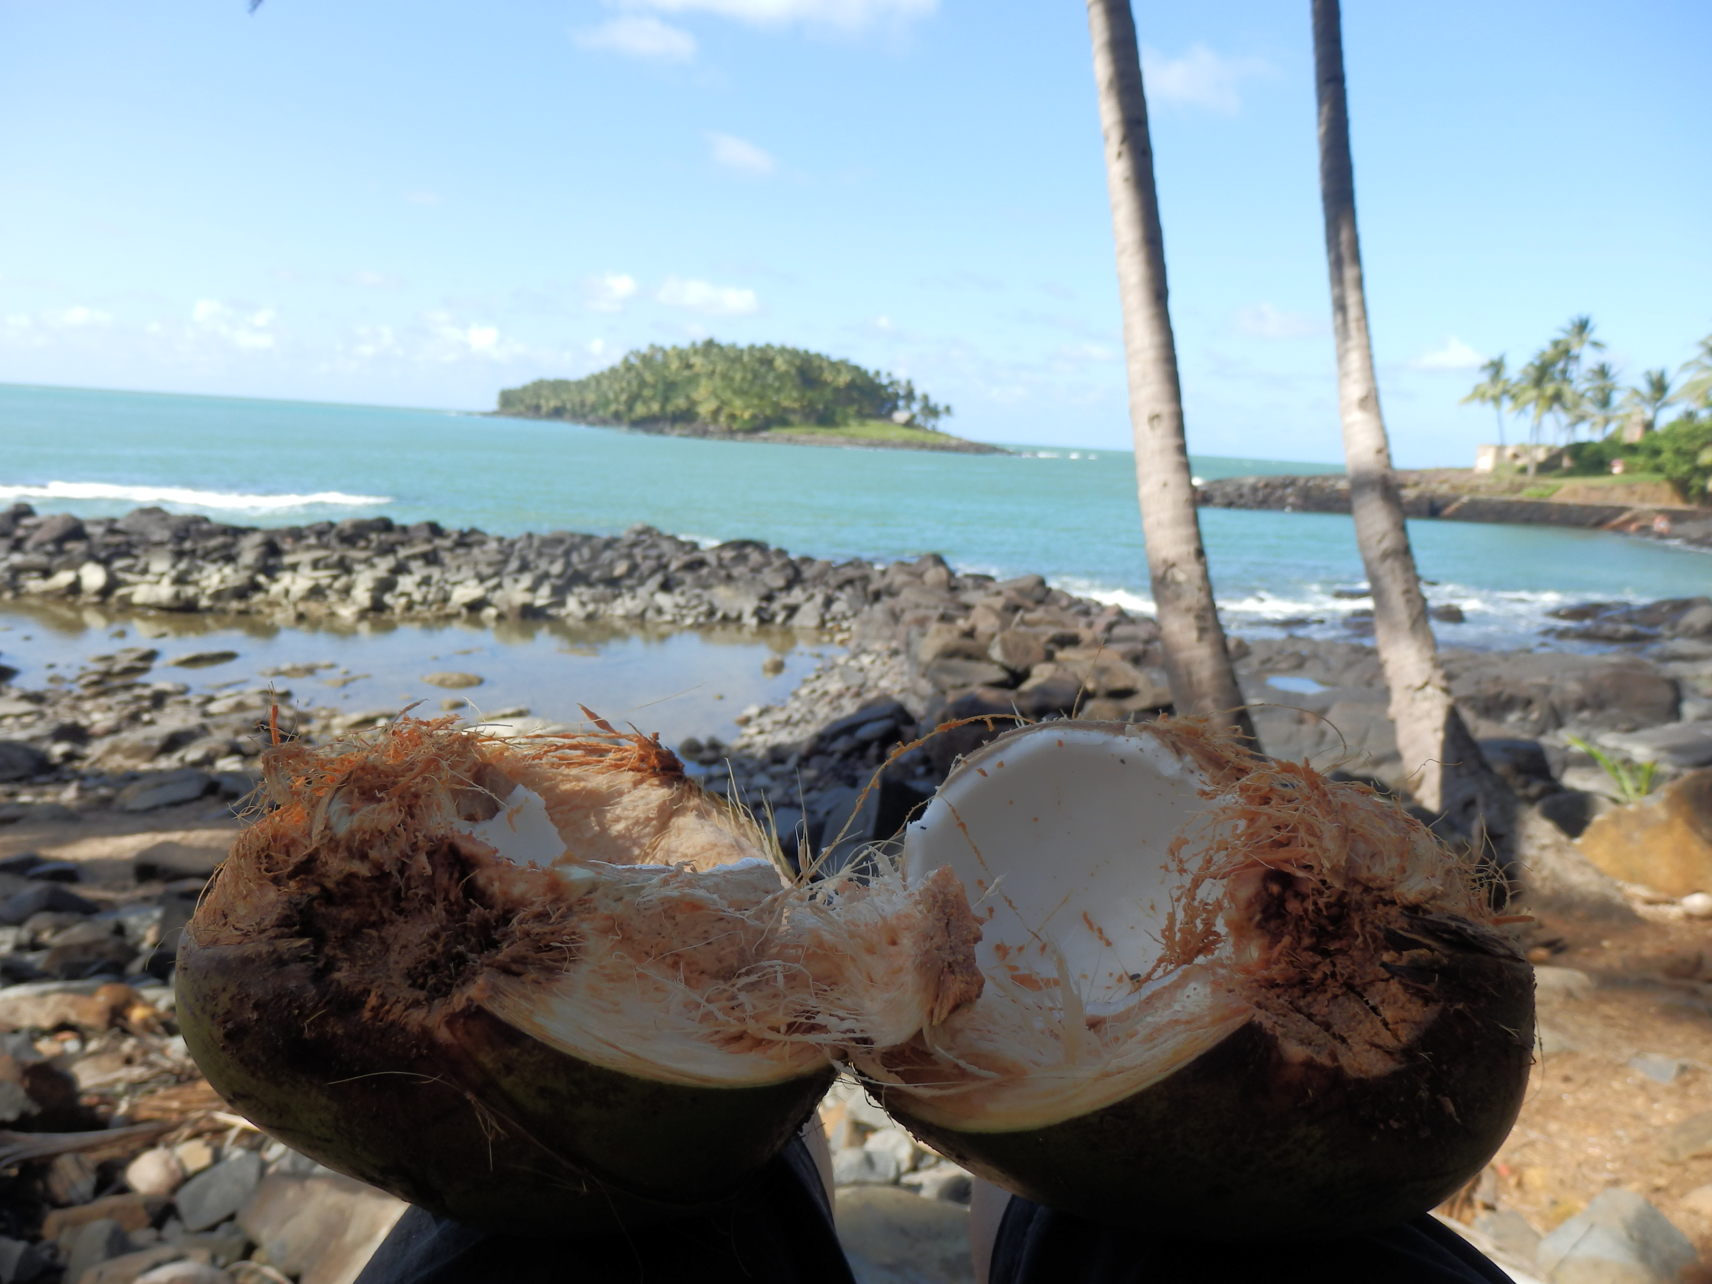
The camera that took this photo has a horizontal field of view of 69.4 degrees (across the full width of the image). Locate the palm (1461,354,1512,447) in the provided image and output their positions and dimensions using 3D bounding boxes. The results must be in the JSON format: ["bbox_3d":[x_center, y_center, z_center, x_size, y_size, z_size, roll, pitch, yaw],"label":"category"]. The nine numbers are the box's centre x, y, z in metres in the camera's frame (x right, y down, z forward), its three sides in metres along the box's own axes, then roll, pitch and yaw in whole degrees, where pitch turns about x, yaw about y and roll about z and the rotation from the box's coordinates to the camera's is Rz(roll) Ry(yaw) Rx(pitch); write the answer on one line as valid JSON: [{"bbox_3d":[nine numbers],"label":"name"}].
[{"bbox_3d":[56.135,-20.494,109.924,4.590,10.066,4.590,8,10,26],"label":"palm"}]

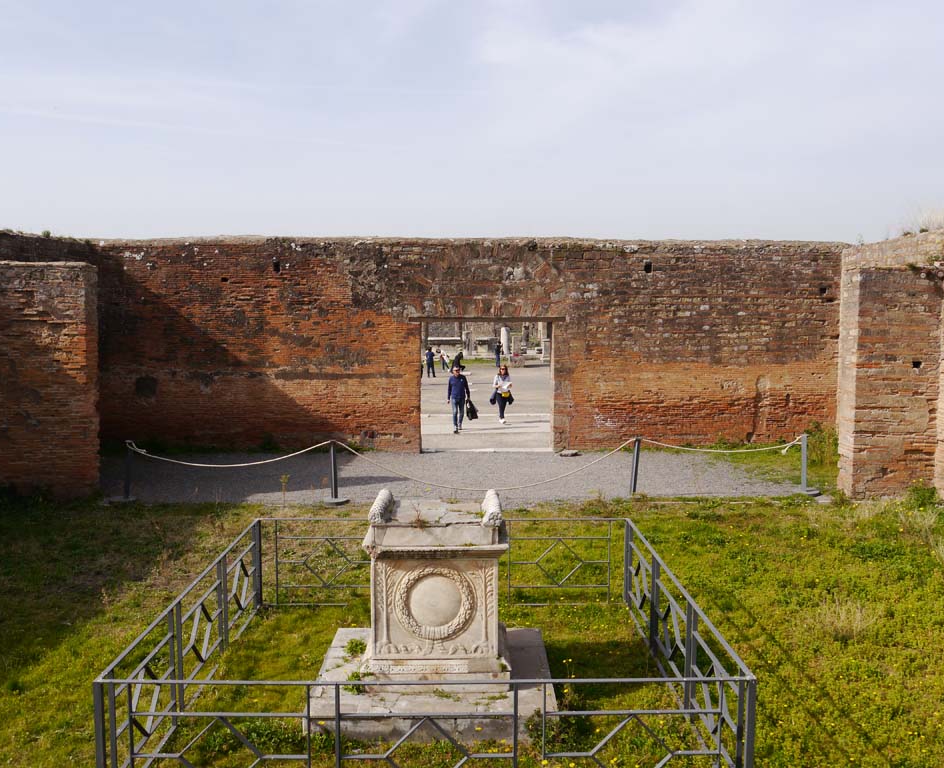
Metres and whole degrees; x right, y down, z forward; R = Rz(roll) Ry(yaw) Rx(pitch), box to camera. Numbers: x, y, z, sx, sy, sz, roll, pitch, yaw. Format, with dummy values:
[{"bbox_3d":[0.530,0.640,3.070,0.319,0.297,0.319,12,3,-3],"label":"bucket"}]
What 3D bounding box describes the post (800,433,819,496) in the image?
[{"bbox_3d":[5.815,1.406,14.465,0.420,1.010,0.420,-1,5,0],"label":"post"}]

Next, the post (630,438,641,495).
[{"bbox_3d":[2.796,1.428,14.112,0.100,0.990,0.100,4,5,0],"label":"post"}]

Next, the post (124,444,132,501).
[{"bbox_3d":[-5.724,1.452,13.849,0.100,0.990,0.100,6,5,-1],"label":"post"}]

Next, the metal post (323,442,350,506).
[{"bbox_3d":[-2.285,1.470,13.725,0.420,1.010,0.420,-1,5,0],"label":"metal post"}]

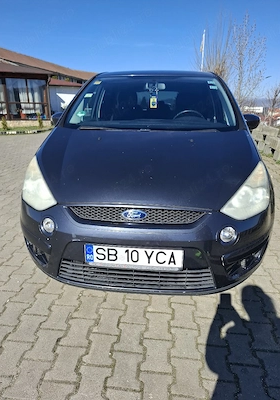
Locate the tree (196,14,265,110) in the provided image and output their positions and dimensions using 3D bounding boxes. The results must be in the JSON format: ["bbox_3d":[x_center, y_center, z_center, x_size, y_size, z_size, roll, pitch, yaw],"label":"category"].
[{"bbox_3d":[5.176,-7.208,15.497,4.120,6.350,3.800,2,18,5],"label":"tree"}]

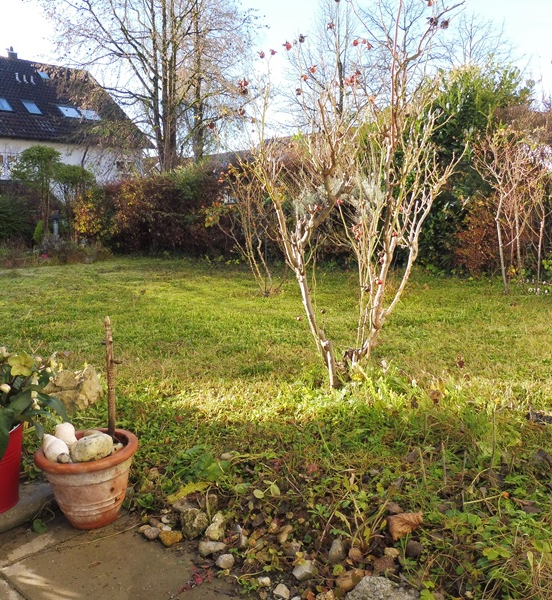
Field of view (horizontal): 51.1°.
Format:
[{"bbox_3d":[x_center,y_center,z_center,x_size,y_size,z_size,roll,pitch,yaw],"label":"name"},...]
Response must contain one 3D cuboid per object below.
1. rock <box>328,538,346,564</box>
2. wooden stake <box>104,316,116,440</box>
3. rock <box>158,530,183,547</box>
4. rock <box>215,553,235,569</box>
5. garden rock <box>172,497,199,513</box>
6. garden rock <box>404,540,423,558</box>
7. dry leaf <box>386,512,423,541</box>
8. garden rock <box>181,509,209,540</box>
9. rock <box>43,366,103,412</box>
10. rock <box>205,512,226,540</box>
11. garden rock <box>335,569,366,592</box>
[{"bbox_3d":[0.152,0.620,1.425,0.045,0.055,0.045,0,10,0],"label":"rock"},{"bbox_3d":[-0.469,0.228,1.638,0.021,0.365,0.021,0,10,0],"label":"wooden stake"},{"bbox_3d":[-0.261,0.595,1.438,0.059,0.030,0.042,-3,8,-11],"label":"rock"},{"bbox_3d":[-0.117,0.606,1.340,0.043,0.029,0.037,-2,8,-6],"label":"rock"},{"bbox_3d":[-0.251,0.570,1.602,0.072,0.033,0.061,-3,8,-10],"label":"garden rock"},{"bbox_3d":[0.328,0.592,1.369,0.040,0.031,0.035,1,8,14],"label":"garden rock"},{"bbox_3d":[0.334,0.588,1.500,0.090,0.055,0.070,0,10,0],"label":"dry leaf"},{"bbox_3d":[-0.216,0.595,1.530,0.074,0.072,0.068,0,10,0],"label":"garden rock"},{"bbox_3d":[-0.880,0.381,2.499,0.268,0.182,0.208,-4,9,-20],"label":"rock"},{"bbox_3d":[-0.153,0.573,1.466,0.053,0.061,0.063,-2,8,-7],"label":"rock"},{"bbox_3d":[0.161,0.609,1.252,0.062,0.037,0.050,0,8,7],"label":"garden rock"}]

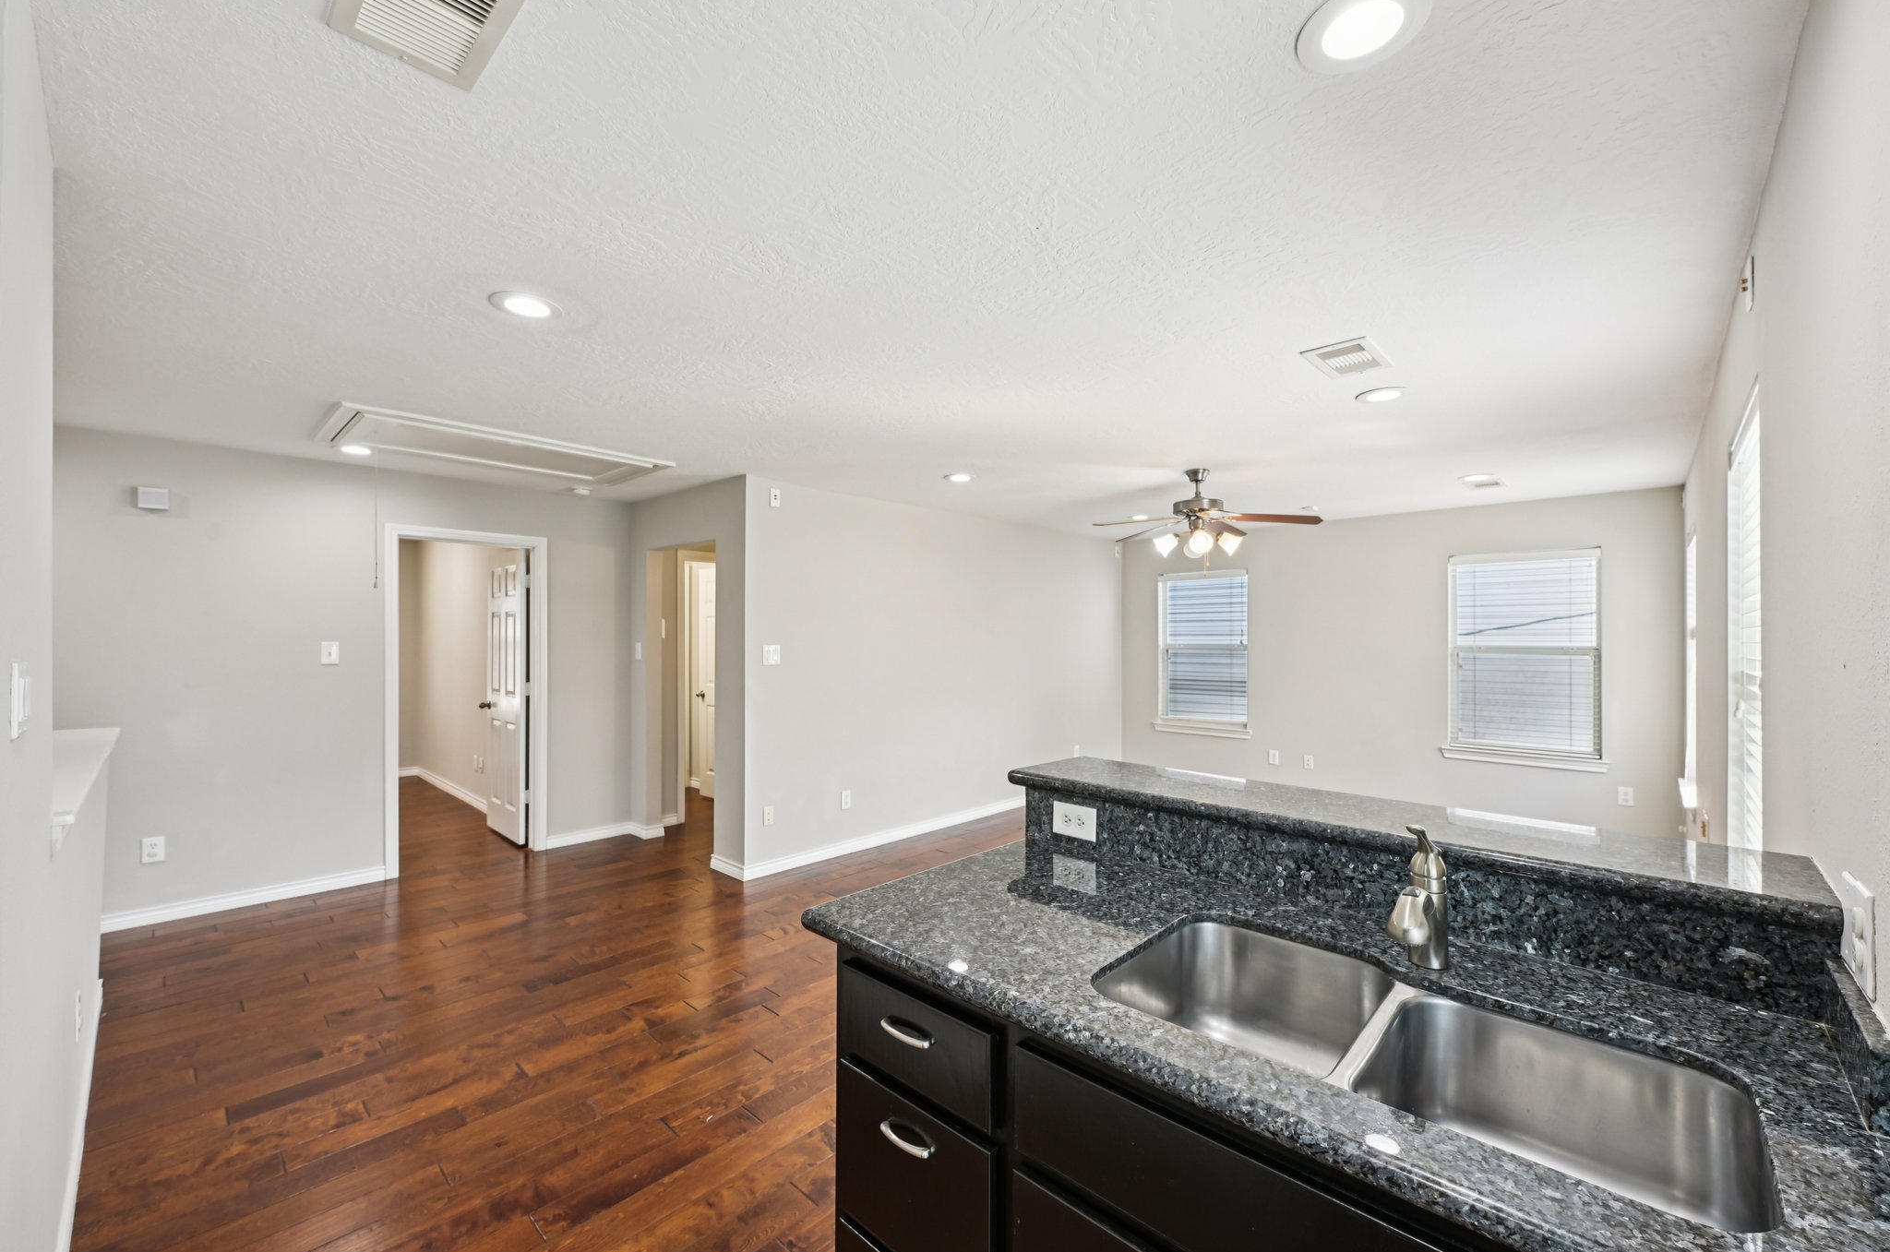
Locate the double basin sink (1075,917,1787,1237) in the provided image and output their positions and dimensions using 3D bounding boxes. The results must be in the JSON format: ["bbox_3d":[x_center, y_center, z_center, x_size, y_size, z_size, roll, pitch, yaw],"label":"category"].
[{"bbox_3d":[0.622,0.675,1.039,0.745,0.215,0.465,0,-1,43],"label":"double basin sink"}]

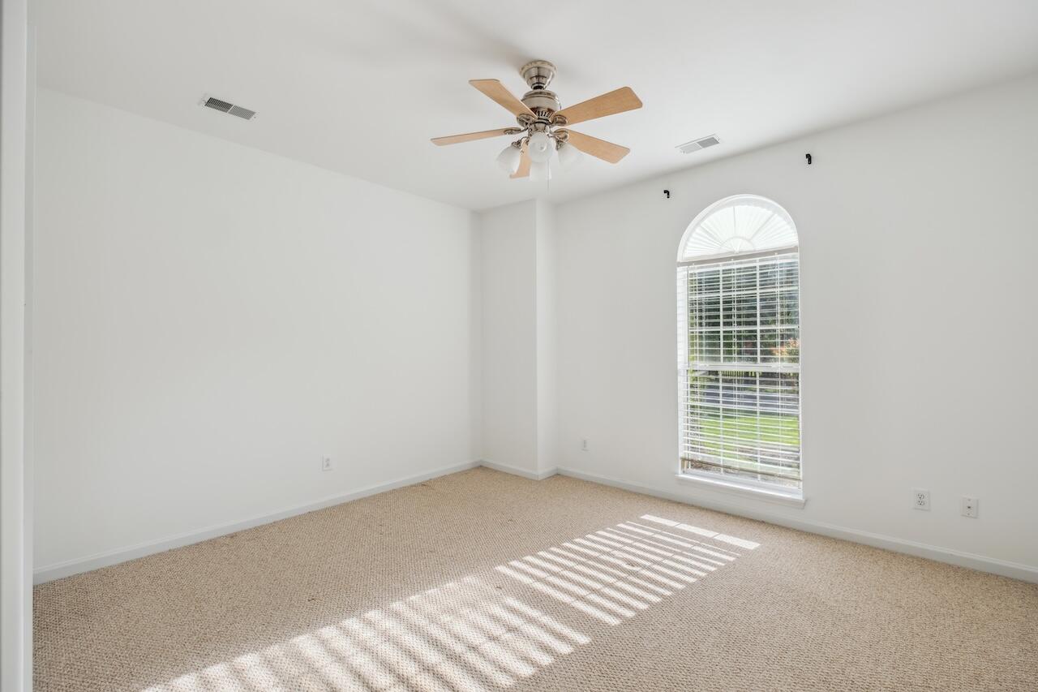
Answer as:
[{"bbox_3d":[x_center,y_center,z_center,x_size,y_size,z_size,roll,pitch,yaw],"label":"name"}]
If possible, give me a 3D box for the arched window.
[{"bbox_3d":[1.691,-0.035,3.369,0.870,2.200,0.120,-1,-1,42],"label":"arched window"}]

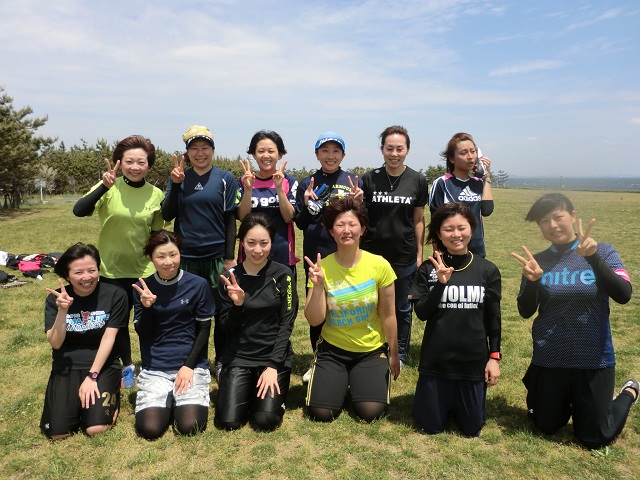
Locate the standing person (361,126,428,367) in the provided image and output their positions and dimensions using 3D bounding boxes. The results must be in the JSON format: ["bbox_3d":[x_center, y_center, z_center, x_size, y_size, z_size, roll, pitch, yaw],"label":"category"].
[{"bbox_3d":[0.508,0.045,3.405,0.460,1.606,0.360,1,7,9],"label":"standing person"}]

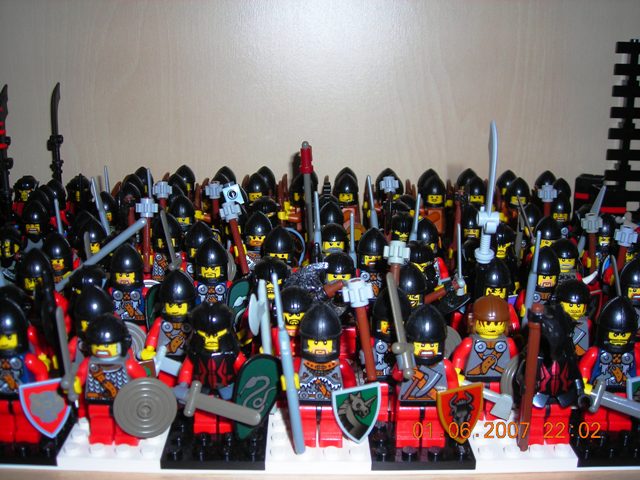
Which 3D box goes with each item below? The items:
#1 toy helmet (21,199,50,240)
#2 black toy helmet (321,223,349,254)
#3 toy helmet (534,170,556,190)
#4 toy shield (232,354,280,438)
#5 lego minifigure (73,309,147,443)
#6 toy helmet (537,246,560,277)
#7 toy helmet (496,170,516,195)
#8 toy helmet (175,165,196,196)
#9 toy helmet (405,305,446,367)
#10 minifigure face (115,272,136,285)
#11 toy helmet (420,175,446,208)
[{"bbox_3d":[-0.134,-0.010,0.358,0.013,0.017,0.014,-3,17,-10],"label":"toy helmet"},{"bbox_3d":[0.006,-0.001,0.327,0.012,0.013,0.013,1,17,4],"label":"black toy helmet"},{"bbox_3d":[0.134,-0.032,0.448,0.013,0.017,0.014,3,16,8],"label":"toy helmet"},{"bbox_3d":[-0.019,0.048,0.235,0.015,0.028,0.005,9,12,-25],"label":"toy shield"},{"bbox_3d":[-0.063,0.043,0.234,0.024,0.043,0.015,0,16,-1],"label":"lego minifigure"},{"bbox_3d":[0.088,0.010,0.298,0.012,0.016,0.013,1,16,2],"label":"toy helmet"},{"bbox_3d":[0.104,-0.031,0.422,0.012,0.017,0.013,1,17,3],"label":"toy helmet"},{"bbox_3d":[-0.079,-0.036,0.447,0.013,0.017,0.014,0,16,-4],"label":"toy helmet"},{"bbox_3d":[0.033,0.028,0.235,0.013,0.017,0.014,4,16,10],"label":"toy helmet"},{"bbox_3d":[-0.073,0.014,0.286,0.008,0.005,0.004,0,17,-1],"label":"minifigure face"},{"bbox_3d":[0.065,-0.028,0.428,0.013,0.017,0.014,2,16,3],"label":"toy helmet"}]

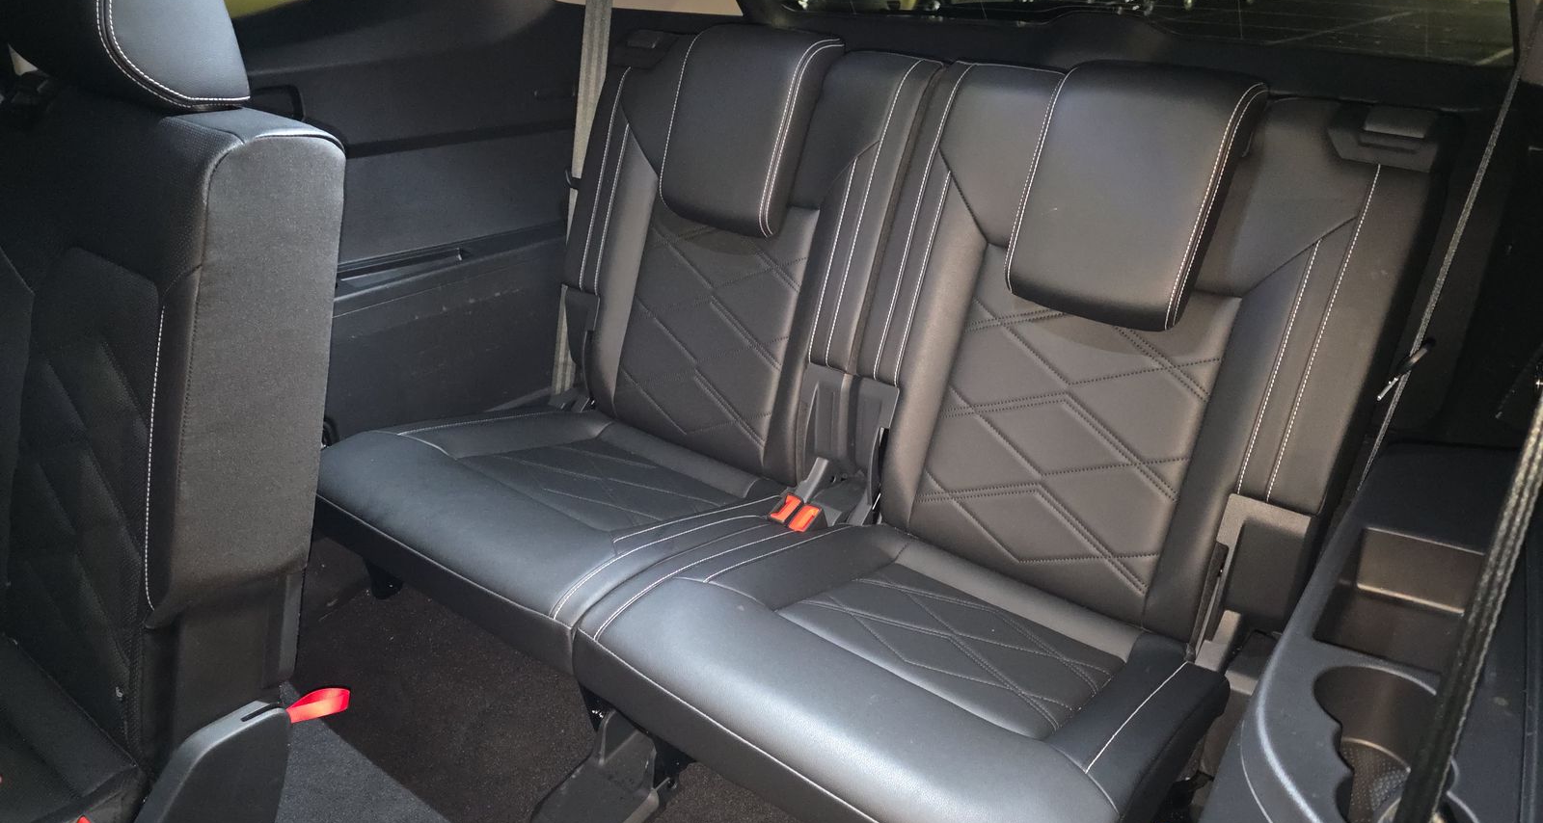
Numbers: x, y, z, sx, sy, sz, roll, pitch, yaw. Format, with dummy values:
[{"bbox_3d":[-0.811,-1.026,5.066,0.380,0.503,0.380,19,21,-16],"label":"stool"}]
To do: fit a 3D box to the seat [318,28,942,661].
[{"bbox_3d":[-0.199,-0.140,1.386,0.567,0.666,0.738,19,31,33],"label":"seat"}]

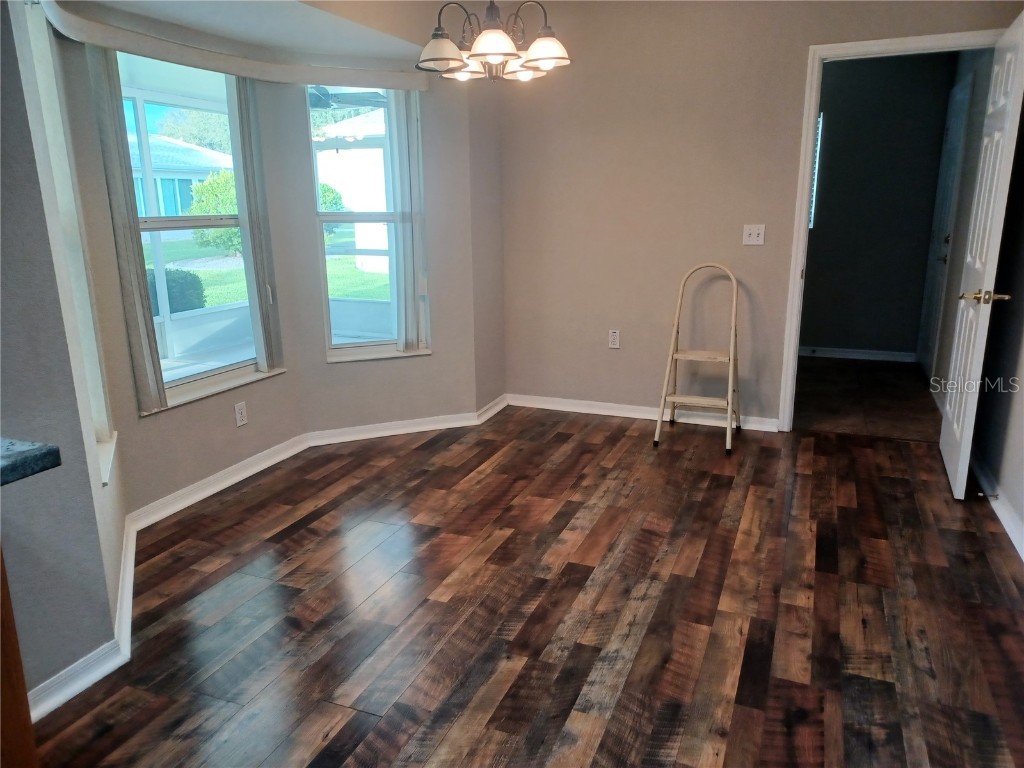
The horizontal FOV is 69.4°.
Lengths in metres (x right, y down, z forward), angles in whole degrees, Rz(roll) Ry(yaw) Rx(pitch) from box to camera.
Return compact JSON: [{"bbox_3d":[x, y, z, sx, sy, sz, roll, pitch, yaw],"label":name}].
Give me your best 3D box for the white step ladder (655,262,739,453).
[{"bbox_3d":[1.080,-0.170,4.177,0.425,1.000,0.485,5,15,22],"label":"white step ladder"}]

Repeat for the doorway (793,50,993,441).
[{"bbox_3d":[2.018,-0.684,4.030,0.773,2.045,0.130,5,15,22],"label":"doorway"}]

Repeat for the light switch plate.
[{"bbox_3d":[1.368,-0.844,4.196,0.117,0.112,0.009,5,15,22],"label":"light switch plate"}]

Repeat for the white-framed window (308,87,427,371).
[{"bbox_3d":[-0.781,-0.899,4.119,0.611,1.532,0.120,-6,15,-21],"label":"white-framed window"}]

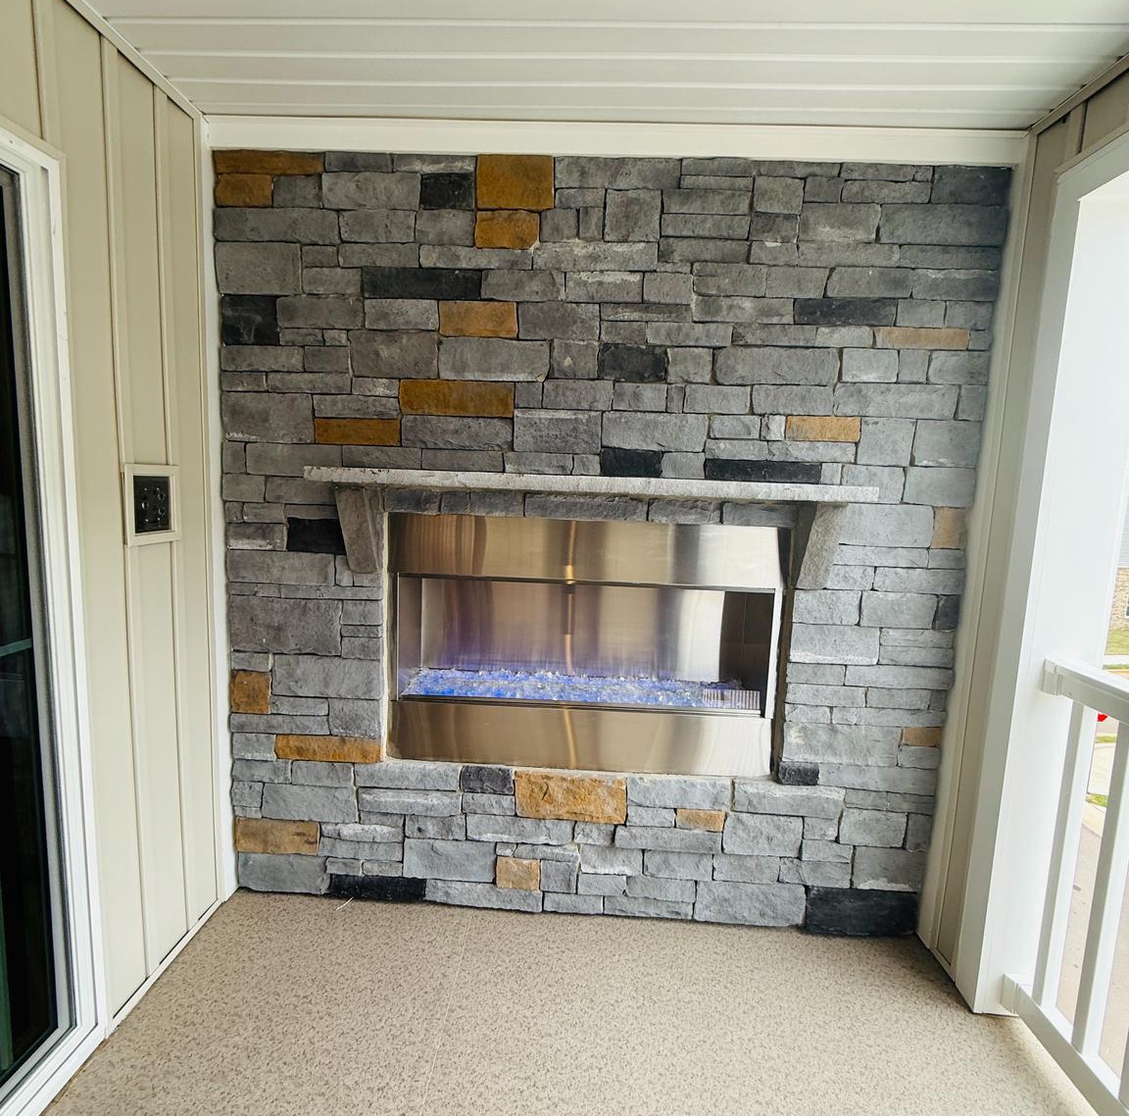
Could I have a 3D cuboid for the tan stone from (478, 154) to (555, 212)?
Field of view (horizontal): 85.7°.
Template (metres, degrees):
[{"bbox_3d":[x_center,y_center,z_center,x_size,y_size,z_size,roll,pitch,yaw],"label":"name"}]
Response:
[{"bbox_3d":[-0.144,-1.097,1.802,0.229,0.150,0.060,2,7,2],"label":"tan stone"}]

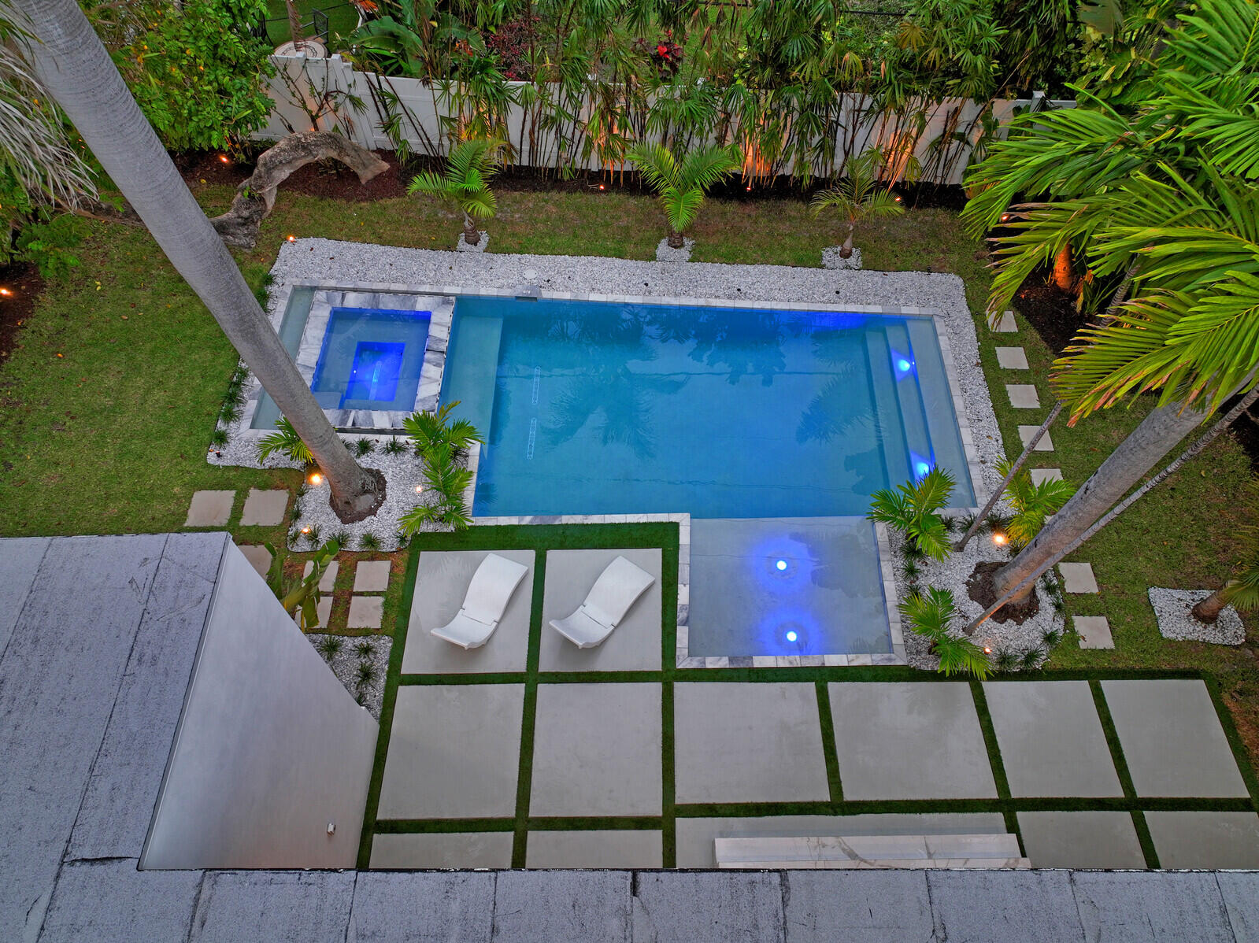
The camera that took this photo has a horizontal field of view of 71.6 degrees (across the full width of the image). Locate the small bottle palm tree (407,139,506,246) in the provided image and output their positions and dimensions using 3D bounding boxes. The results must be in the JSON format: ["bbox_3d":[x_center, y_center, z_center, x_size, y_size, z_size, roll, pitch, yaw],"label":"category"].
[{"bbox_3d":[-2.922,-4.769,15.234,1.600,2.000,1.450,0,57,0],"label":"small bottle palm tree"}]

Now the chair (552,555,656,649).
[{"bbox_3d":[-0.344,1.754,11.687,0.610,0.740,1.525,33,63,20],"label":"chair"}]

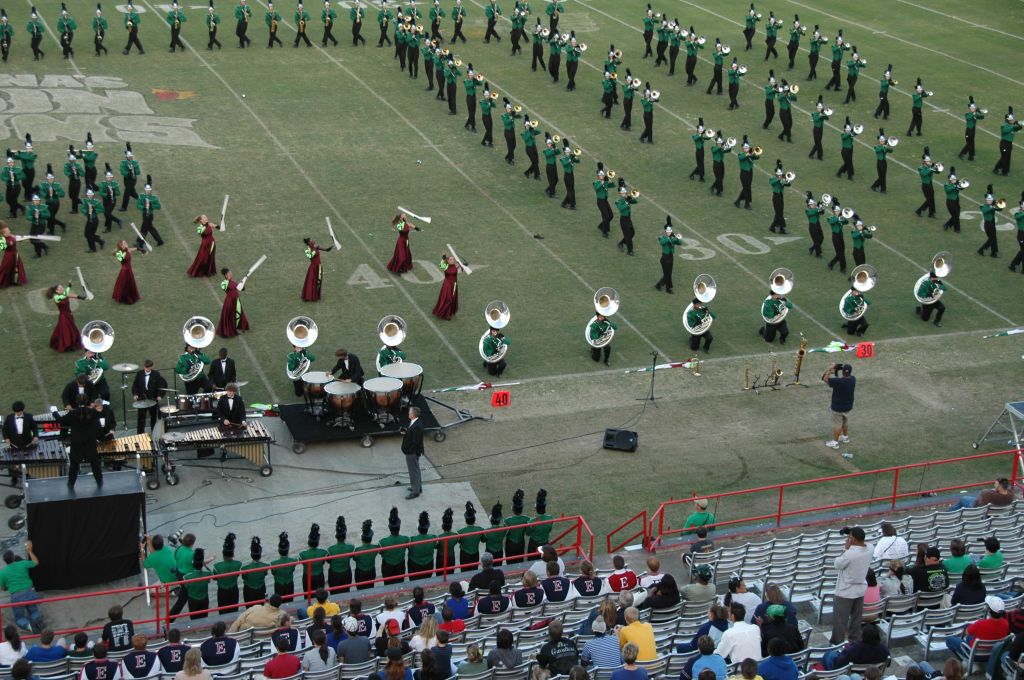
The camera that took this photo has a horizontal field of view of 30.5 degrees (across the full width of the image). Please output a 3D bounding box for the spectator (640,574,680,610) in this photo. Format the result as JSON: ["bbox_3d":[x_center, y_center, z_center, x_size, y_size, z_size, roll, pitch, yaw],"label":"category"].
[{"bbox_3d":[2.013,3.903,27.133,0.750,1.150,0.580,14,24,29],"label":"spectator"}]

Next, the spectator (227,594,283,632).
[{"bbox_3d":[-3.770,4.191,27.749,0.720,1.200,0.780,-8,23,-23],"label":"spectator"}]

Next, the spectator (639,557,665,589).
[{"bbox_3d":[2.037,3.730,28.583,0.520,1.150,0.720,-7,23,-22],"label":"spectator"}]

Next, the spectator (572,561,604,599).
[{"bbox_3d":[1.109,3.873,28.621,0.500,1.260,0.750,-7,22,-22],"label":"spectator"}]

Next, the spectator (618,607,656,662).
[{"bbox_3d":[1.504,3.991,24.024,0.500,1.331,0.850,-6,22,-19],"label":"spectator"}]

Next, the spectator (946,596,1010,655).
[{"bbox_3d":[6.070,3.767,24.106,0.520,1.237,0.750,-12,25,-33],"label":"spectator"}]

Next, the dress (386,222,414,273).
[{"bbox_3d":[-2.851,-2.444,48.253,0.620,1.270,0.580,18,26,36],"label":"dress"}]

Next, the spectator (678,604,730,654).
[{"bbox_3d":[2.512,4.020,24.652,0.760,1.270,0.520,10,22,20],"label":"spectator"}]

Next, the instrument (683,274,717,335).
[{"bbox_3d":[4.297,-0.802,42.966,0.700,1.370,0.580,-9,24,-26],"label":"instrument"}]

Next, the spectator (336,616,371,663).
[{"bbox_3d":[-2.299,4.343,25.682,0.520,1.360,0.760,-7,23,-22],"label":"spectator"}]

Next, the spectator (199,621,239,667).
[{"bbox_3d":[-4.128,4.527,26.597,0.540,1.280,0.750,-6,22,-20],"label":"spectator"}]

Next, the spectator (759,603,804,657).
[{"bbox_3d":[3.219,3.903,24.125,0.540,1.350,0.760,-7,23,-22],"label":"spectator"}]

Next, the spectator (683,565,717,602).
[{"bbox_3d":[2.658,3.784,27.638,0.500,1.290,0.760,-7,23,-22],"label":"spectator"}]

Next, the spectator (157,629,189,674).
[{"bbox_3d":[-4.727,4.595,26.404,0.500,1.280,0.750,-6,22,-20],"label":"spectator"}]

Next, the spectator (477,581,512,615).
[{"bbox_3d":[-0.331,3.965,27.429,0.520,1.179,0.750,-8,23,-23],"label":"spectator"}]

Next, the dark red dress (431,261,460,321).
[{"bbox_3d":[-1.578,-1.202,44.987,0.632,1.335,0.587,-16,27,-39],"label":"dark red dress"}]

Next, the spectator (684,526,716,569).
[{"bbox_3d":[3.128,3.574,31.717,0.460,1.175,0.780,-7,23,-22],"label":"spectator"}]

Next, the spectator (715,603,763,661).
[{"bbox_3d":[2.687,3.960,23.512,0.580,1.280,0.820,-11,24,-31],"label":"spectator"}]

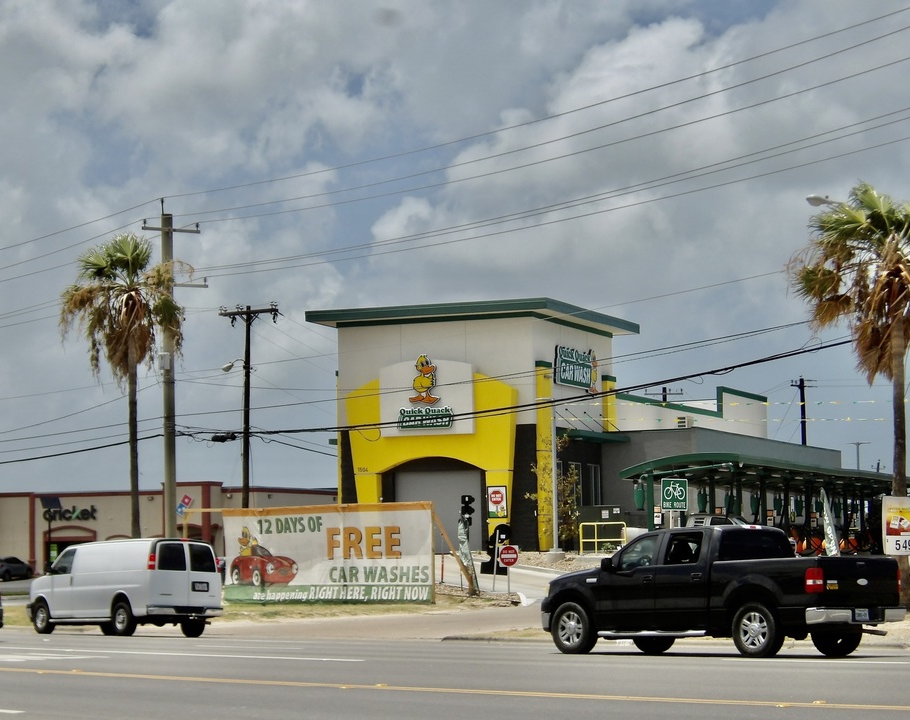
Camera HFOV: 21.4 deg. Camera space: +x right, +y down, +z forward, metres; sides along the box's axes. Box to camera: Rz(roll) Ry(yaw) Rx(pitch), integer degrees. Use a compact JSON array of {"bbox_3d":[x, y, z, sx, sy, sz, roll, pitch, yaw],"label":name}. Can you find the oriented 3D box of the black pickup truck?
[{"bbox_3d":[3.724,3.388,35.371,2.000,1.900,5.680,6,-8,-42],"label":"black pickup truck"}]

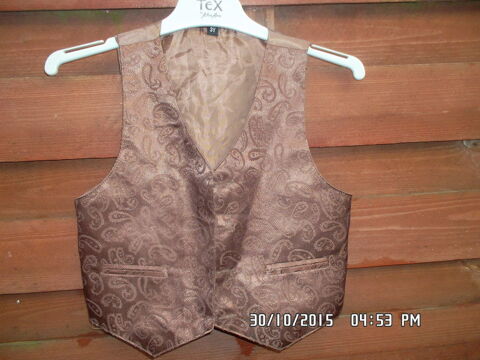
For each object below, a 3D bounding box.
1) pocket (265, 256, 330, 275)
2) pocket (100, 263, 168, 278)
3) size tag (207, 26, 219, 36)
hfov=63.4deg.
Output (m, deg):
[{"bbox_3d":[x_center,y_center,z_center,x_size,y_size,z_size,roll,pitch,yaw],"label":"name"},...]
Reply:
[{"bbox_3d":[0.070,0.105,0.471,0.080,0.013,0.006,-4,12,-10],"label":"pocket"},{"bbox_3d":[-0.123,0.106,0.453,0.077,0.013,0.006,3,11,-1],"label":"pocket"},{"bbox_3d":[-0.029,-0.162,0.420,0.011,0.011,0.002,-3,11,-5],"label":"size tag"}]

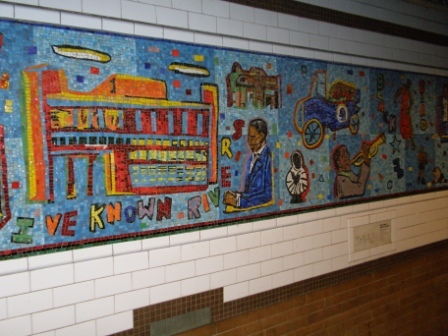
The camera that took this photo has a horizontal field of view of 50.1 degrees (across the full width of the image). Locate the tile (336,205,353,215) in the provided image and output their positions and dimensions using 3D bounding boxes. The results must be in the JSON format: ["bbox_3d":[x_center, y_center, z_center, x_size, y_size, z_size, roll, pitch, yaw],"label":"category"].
[{"bbox_3d":[0.687,0.238,2.730,0.159,0.044,0.012,-3,3,-38],"label":"tile"}]

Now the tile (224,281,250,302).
[{"bbox_3d":[0.057,0.574,2.245,0.152,0.075,0.010,-3,3,-38],"label":"tile"}]

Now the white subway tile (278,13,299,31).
[{"bbox_3d":[0.323,-0.734,2.417,0.152,0.074,0.010,-3,3,-38],"label":"white subway tile"}]

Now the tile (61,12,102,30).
[{"bbox_3d":[-0.514,-0.531,1.732,0.152,0.045,0.012,-3,4,-38],"label":"tile"}]

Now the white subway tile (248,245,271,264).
[{"bbox_3d":[0.172,0.411,2.311,0.150,0.075,0.010,-4,4,-38],"label":"white subway tile"}]

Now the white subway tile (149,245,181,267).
[{"bbox_3d":[-0.247,0.363,1.981,0.152,0.076,0.010,-3,4,-38],"label":"white subway tile"}]

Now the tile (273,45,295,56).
[{"bbox_3d":[0.298,-0.591,2.397,0.155,0.044,0.012,-3,3,-38],"label":"tile"}]

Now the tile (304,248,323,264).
[{"bbox_3d":[0.475,0.472,2.562,0.152,0.076,0.010,-3,4,-38],"label":"tile"}]

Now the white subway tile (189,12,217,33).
[{"bbox_3d":[-0.096,-0.627,2.066,0.152,0.076,0.010,-3,4,-38],"label":"white subway tile"}]

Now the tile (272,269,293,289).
[{"bbox_3d":[0.299,0.562,2.442,0.152,0.075,0.010,-4,5,-38],"label":"tile"}]

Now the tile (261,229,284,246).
[{"bbox_3d":[0.236,0.338,2.379,0.152,0.075,0.010,-4,5,-38],"label":"tile"}]

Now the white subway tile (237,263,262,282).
[{"bbox_3d":[0.114,0.489,2.268,0.150,0.075,0.010,-4,4,-38],"label":"white subway tile"}]

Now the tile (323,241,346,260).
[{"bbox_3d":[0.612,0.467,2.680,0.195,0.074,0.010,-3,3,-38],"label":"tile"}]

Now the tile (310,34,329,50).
[{"bbox_3d":[0.502,-0.667,2.540,0.150,0.075,0.010,-4,4,-38],"label":"tile"}]

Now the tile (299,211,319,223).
[{"bbox_3d":[0.442,0.264,2.531,0.153,0.050,0.010,-3,3,-38],"label":"tile"}]

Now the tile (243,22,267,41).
[{"bbox_3d":[0.142,-0.643,2.259,0.150,0.075,0.010,-4,4,-38],"label":"tile"}]

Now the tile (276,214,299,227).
[{"bbox_3d":[0.321,0.270,2.428,0.152,0.045,0.012,-3,4,-38],"label":"tile"}]

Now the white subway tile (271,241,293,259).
[{"bbox_3d":[0.294,0.410,2.425,0.152,0.074,0.010,-3,3,-38],"label":"white subway tile"}]

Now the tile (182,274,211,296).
[{"bbox_3d":[-0.126,0.505,2.080,0.150,0.075,0.010,-4,4,-38],"label":"tile"}]

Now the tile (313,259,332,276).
[{"bbox_3d":[0.537,0.544,2.614,0.152,0.076,0.010,-3,4,-38],"label":"tile"}]

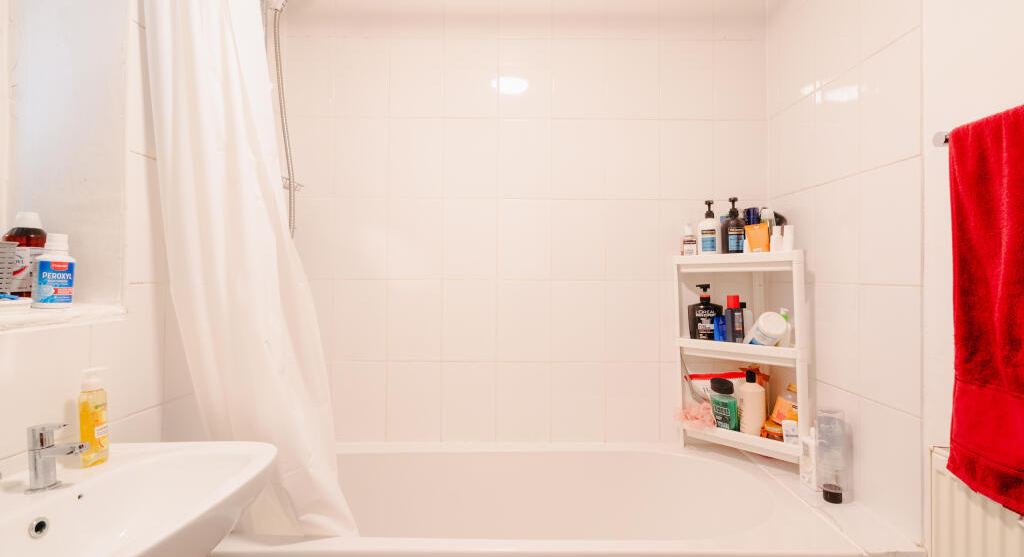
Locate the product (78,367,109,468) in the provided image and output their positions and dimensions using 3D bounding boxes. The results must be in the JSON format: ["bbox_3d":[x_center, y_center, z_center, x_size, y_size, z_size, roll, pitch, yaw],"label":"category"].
[{"bbox_3d":[-0.794,0.261,0.865,0.036,0.180,0.048,0,0,7],"label":"product"}]

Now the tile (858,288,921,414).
[{"bbox_3d":[0.958,0.164,1.151,0.014,0.300,0.188,0,0,0],"label":"tile"}]

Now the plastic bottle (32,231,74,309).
[{"bbox_3d":[-0.926,-0.014,0.920,0.045,0.151,0.065,0,0,40],"label":"plastic bottle"}]

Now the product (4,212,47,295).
[{"bbox_3d":[-1.005,-0.048,0.940,0.064,0.180,0.064,0,0,-24],"label":"product"}]

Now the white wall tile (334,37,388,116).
[{"bbox_3d":[-0.559,-0.754,1.706,0.201,0.302,0.014,0,0,0],"label":"white wall tile"}]

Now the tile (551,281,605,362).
[{"bbox_3d":[0.245,0.161,1.710,0.201,0.302,0.014,0,0,0],"label":"tile"}]

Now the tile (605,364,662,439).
[{"bbox_3d":[0.449,0.459,1.709,0.202,0.291,0.010,0,-1,0],"label":"tile"}]

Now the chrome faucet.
[{"bbox_3d":[-0.768,0.299,0.766,0.090,0.108,0.046,0,0,1],"label":"chrome faucet"}]

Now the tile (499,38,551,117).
[{"bbox_3d":[0.049,-0.750,1.711,0.201,0.302,0.014,0,0,0],"label":"tile"}]

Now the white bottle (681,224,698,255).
[{"bbox_3d":[0.646,-0.141,1.651,0.061,0.118,0.037,0,-1,27],"label":"white bottle"}]

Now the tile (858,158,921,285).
[{"bbox_3d":[0.966,-0.136,1.162,0.010,0.303,0.189,0,-1,0],"label":"tile"}]

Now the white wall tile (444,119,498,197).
[{"bbox_3d":[-0.153,-0.442,1.687,0.199,0.298,0.010,0,0,0],"label":"white wall tile"}]

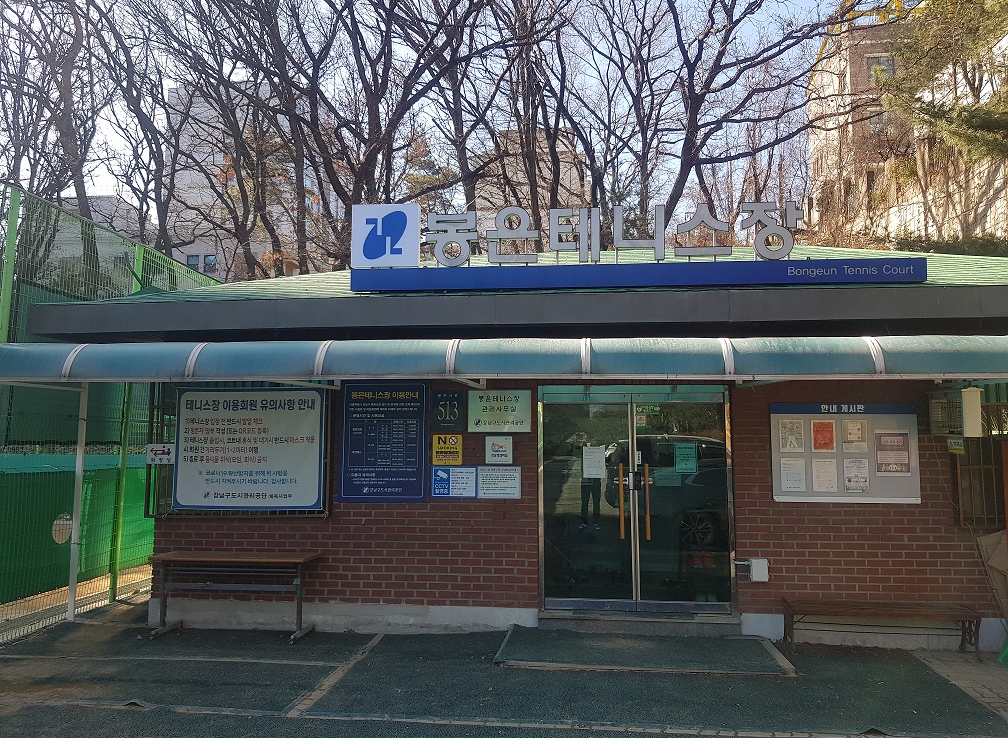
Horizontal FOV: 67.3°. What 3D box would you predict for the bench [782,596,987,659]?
[{"bbox_3d":[3.207,2.225,6.443,1.484,0.396,0.381,-1,-7,8],"label":"bench"}]

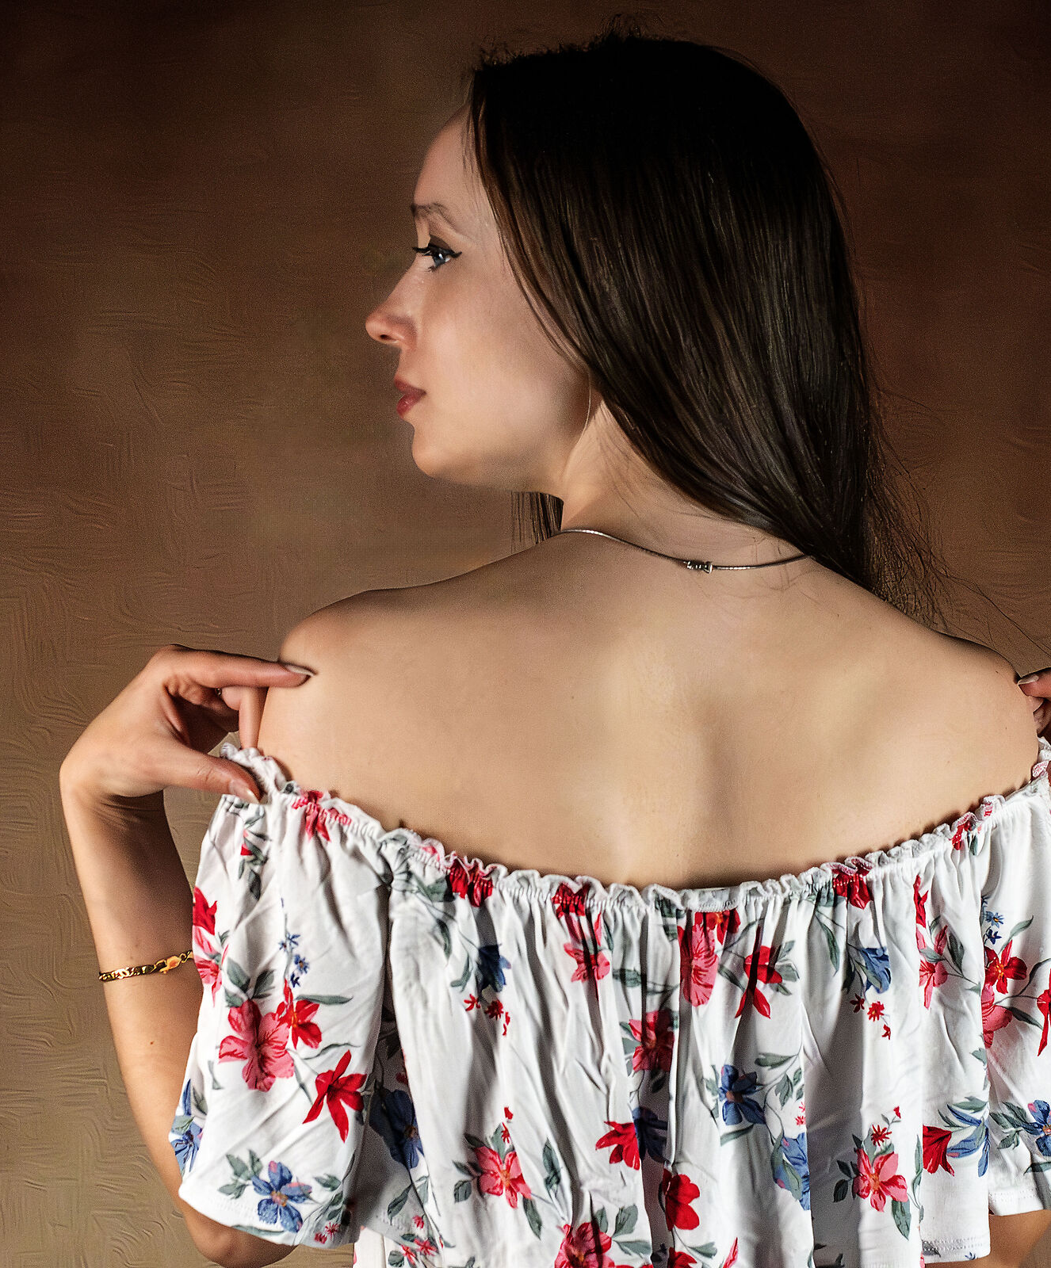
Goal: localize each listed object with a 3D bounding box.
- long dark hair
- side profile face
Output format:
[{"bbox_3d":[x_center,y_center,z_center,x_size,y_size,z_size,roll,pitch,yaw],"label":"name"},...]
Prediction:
[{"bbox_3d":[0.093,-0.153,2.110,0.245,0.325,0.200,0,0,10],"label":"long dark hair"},{"bbox_3d":[-0.023,-0.171,2.100,0.112,0.195,0.140,0,0,10],"label":"side profile face"}]

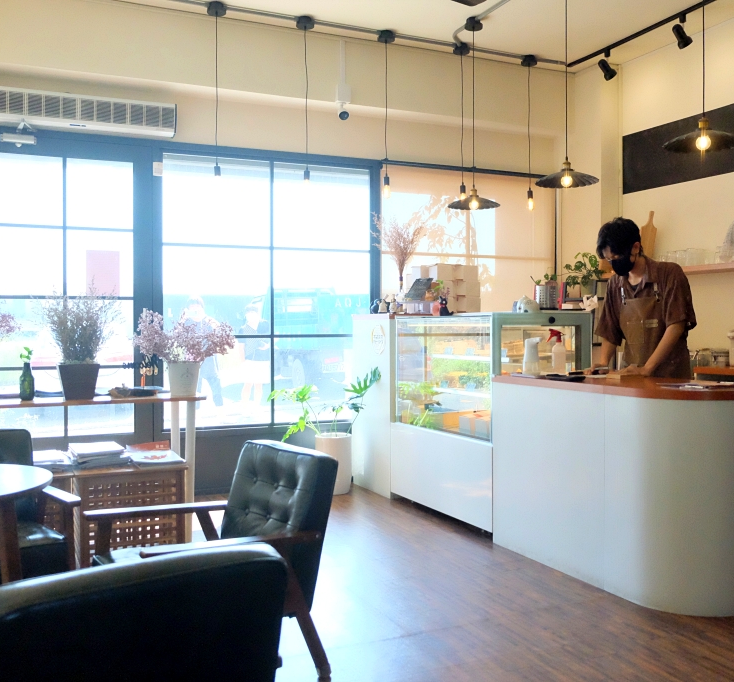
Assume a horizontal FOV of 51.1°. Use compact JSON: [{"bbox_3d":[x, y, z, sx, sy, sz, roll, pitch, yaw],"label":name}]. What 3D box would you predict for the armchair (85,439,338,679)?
[{"bbox_3d":[-0.527,0.755,2.614,0.710,0.710,0.650,-1,1,-34],"label":"armchair"}]

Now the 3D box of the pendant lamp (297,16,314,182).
[{"bbox_3d":[-0.397,-1.582,5.108,0.120,1.103,0.120,0,1,0],"label":"pendant lamp"}]

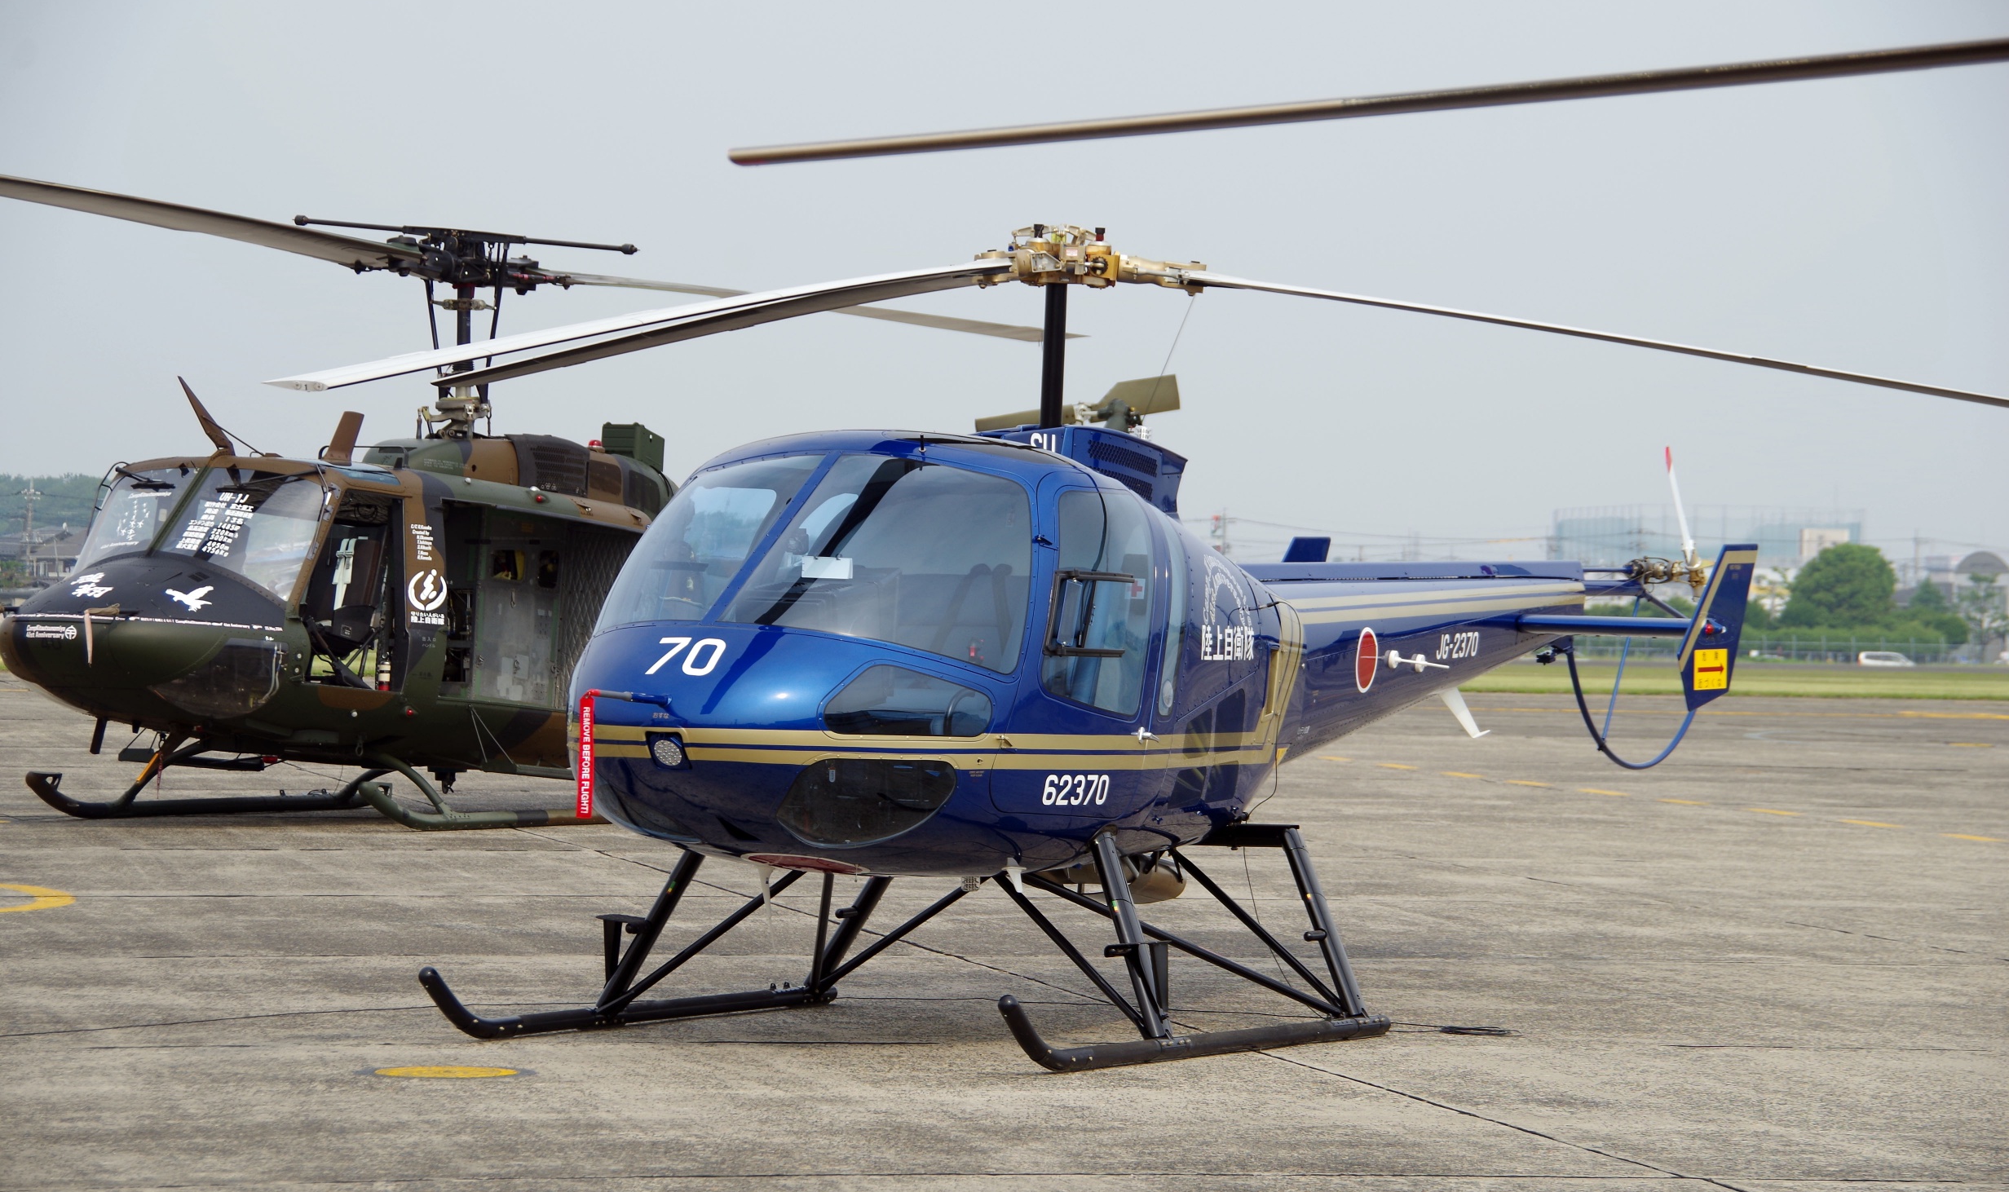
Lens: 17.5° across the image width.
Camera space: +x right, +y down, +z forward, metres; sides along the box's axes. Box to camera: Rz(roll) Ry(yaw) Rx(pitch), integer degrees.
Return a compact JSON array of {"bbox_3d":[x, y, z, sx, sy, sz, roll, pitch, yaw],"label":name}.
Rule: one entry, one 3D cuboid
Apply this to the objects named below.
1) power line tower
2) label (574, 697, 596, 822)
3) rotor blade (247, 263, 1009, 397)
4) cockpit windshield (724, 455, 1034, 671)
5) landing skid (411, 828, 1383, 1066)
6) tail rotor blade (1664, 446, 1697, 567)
[{"bbox_3d":[-74.794,-2.949,499.968,1.600,11.800,0.800,1,0,-6],"label":"power line tower"},{"bbox_3d":[-1.350,0.514,20.950,0.052,0.410,0.012,2,0,-4],"label":"label"},{"bbox_3d":[-1.060,-0.915,21.294,0.230,0.080,4.450,3,9,28],"label":"rotor blade"},{"bbox_3d":[-0.438,-0.165,21.800,0.980,0.930,0.340,1,-33,1],"label":"cockpit windshield"},{"bbox_3d":[-0.296,1.174,22.806,2.370,0.770,2.850,1,0,28],"label":"landing skid"},{"bbox_3d":[2.922,-0.385,28.184,0.050,0.620,0.100,3,38,27],"label":"tail rotor blade"}]

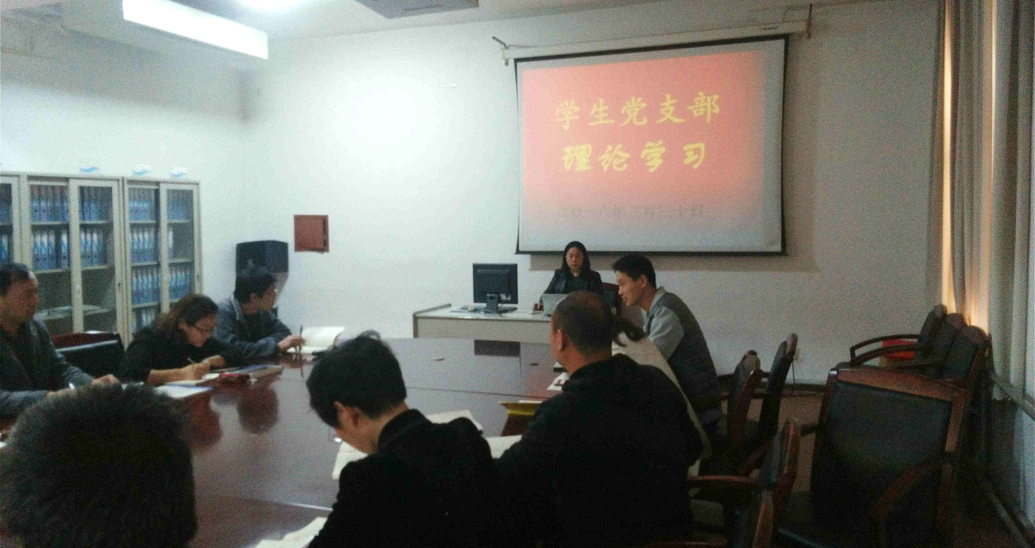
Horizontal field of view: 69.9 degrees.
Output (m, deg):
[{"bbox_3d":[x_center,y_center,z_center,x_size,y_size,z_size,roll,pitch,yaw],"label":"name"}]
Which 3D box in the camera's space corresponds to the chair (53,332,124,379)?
[{"bbox_3d":[-1.957,0.795,3.636,0.600,0.930,0.570,1,5,21],"label":"chair"}]

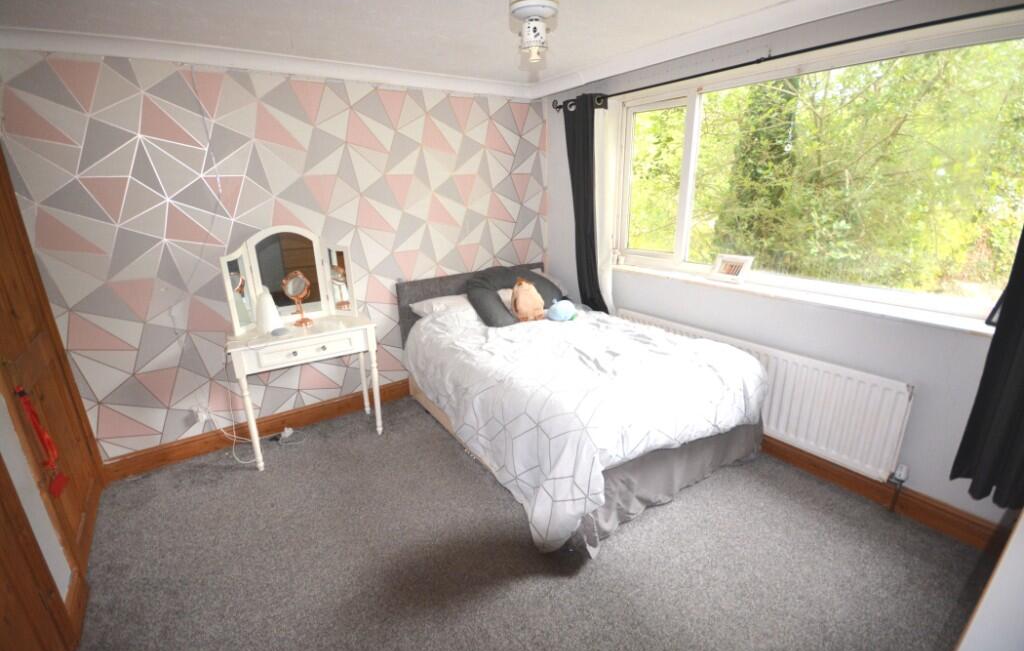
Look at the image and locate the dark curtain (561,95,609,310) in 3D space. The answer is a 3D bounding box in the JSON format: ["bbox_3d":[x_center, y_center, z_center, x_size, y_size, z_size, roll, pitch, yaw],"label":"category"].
[{"bbox_3d":[0.573,-0.819,3.365,0.140,1.770,0.400,-13,21,-32],"label":"dark curtain"}]

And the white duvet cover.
[{"bbox_3d":[0.354,0.346,2.765,1.460,0.580,1.830,-13,21,-32],"label":"white duvet cover"}]

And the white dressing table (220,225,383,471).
[{"bbox_3d":[-1.285,0.101,2.649,0.800,1.385,0.380,-13,21,-32],"label":"white dressing table"}]

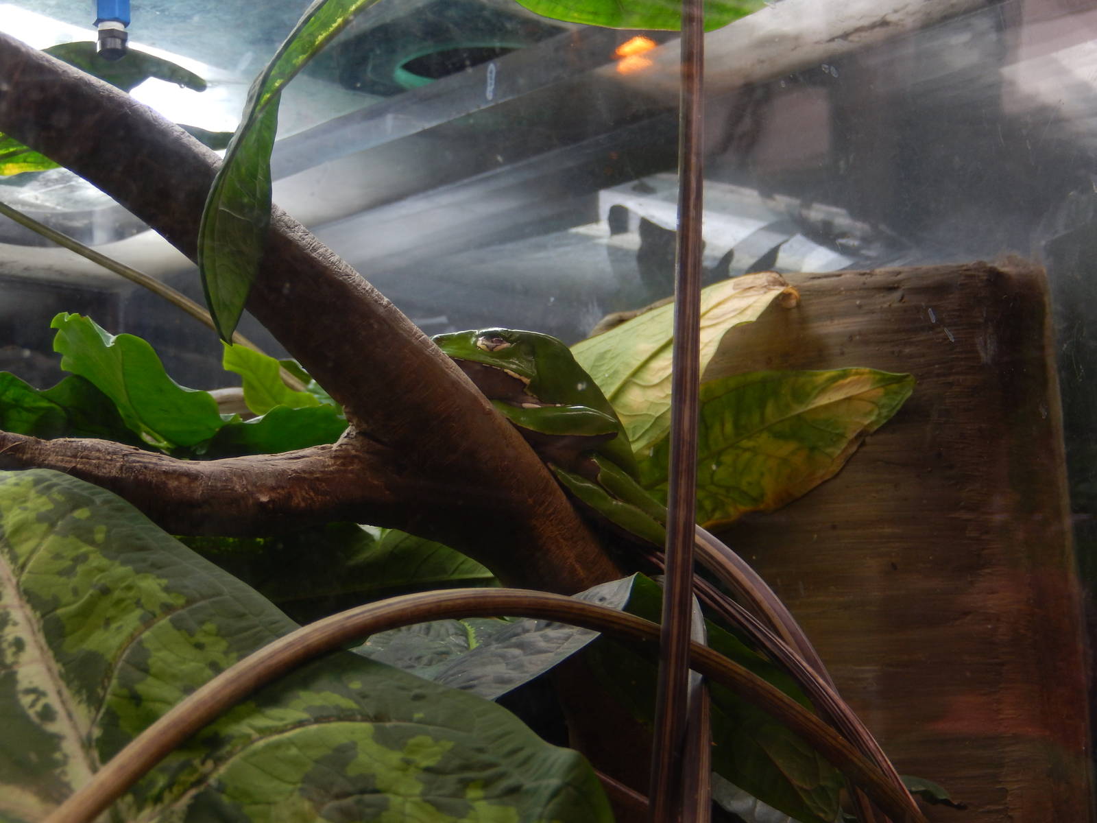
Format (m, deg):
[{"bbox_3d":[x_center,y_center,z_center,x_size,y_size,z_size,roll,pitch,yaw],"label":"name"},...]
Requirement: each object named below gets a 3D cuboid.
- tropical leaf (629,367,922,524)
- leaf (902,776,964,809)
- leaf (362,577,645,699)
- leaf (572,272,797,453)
[{"bbox_3d":[0.076,0.013,0.655,0.110,0.055,0.017,-23,-16,-12],"label":"tropical leaf"},{"bbox_3d":[0.133,0.137,0.655,0.030,0.009,0.015,26,35,6],"label":"leaf"},{"bbox_3d":[-0.018,0.072,0.575,0.106,0.050,0.018,-16,-51,-3],"label":"leaf"},{"bbox_3d":[0.044,-0.015,0.655,0.112,0.050,0.020,-37,-31,-17],"label":"leaf"}]

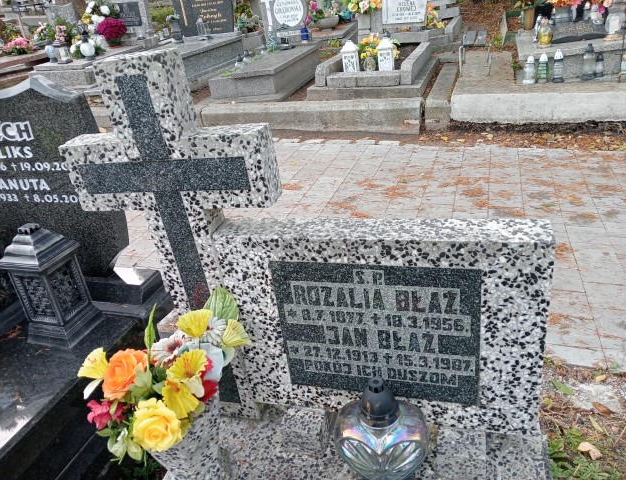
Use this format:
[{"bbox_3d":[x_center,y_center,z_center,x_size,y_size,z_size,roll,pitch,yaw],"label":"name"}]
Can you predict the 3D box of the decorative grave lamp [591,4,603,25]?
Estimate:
[{"bbox_3d":[3.210,-2.554,5.850,0.130,0.220,0.130,2,29,18],"label":"decorative grave lamp"}]

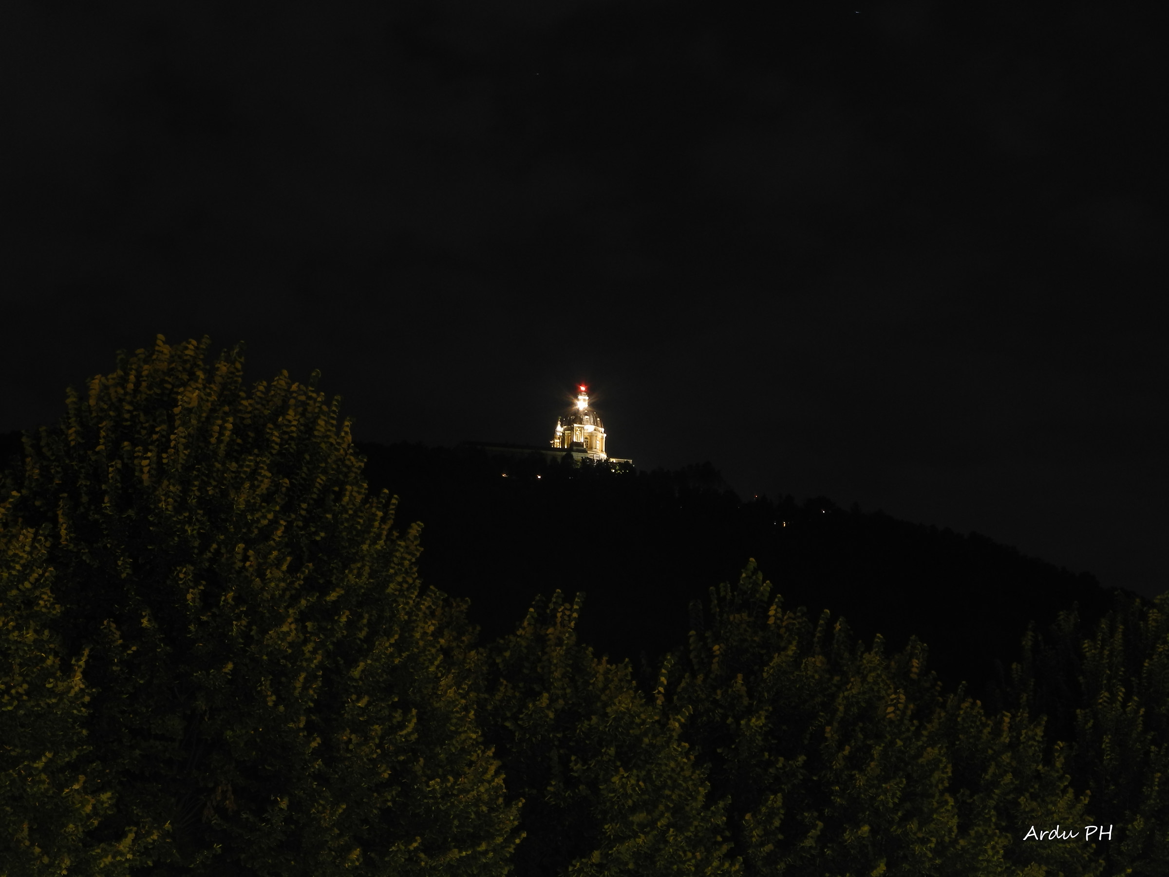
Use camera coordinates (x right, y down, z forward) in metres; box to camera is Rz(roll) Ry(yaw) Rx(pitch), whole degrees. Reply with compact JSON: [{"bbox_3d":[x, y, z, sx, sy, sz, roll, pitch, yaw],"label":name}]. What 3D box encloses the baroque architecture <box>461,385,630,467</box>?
[{"bbox_3d":[-21.351,1.830,2517.397,100.000,75.000,54.000,4,-11,-14],"label":"baroque architecture"}]

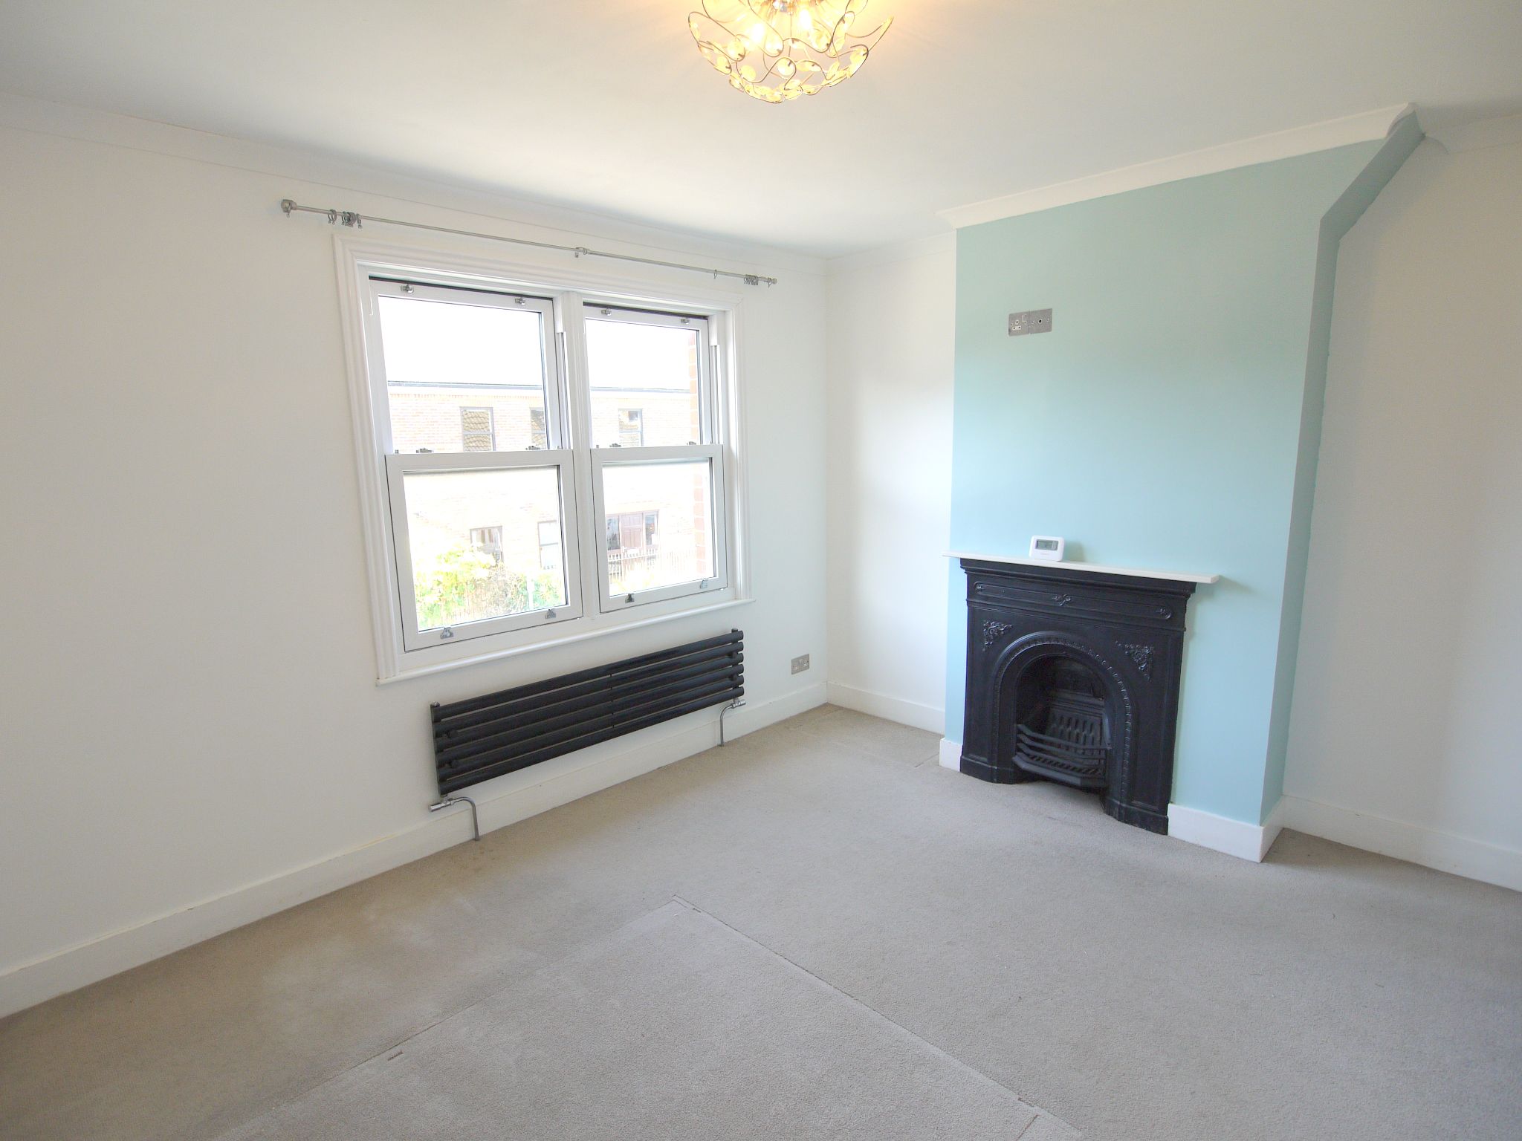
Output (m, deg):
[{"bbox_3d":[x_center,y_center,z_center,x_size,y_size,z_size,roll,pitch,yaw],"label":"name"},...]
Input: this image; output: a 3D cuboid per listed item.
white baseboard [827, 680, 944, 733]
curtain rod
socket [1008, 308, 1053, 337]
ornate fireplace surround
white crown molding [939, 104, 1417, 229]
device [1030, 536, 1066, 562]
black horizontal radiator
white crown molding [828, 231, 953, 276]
[{"bbox_3d":[0.724,0.753,4.252,0.920,0.135,0.018,8,13,42],"label":"white baseboard"},{"bbox_3d":[-0.692,-1.246,3.120,2.110,0.050,0.080,-11,14,-43],"label":"curtain rod"},{"bbox_3d":[1.062,-0.976,3.123,0.175,0.087,0.011,8,13,42],"label":"socket"},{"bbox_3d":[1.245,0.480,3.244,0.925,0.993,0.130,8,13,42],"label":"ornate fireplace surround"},{"bbox_3d":[1.300,-1.369,2.784,1.510,0.067,0.065,8,13,42],"label":"white crown molding"},{"bbox_3d":[1.140,-0.087,3.146,0.130,0.098,0.045,8,13,42],"label":"device"},{"bbox_3d":[-0.647,0.562,3.440,1.515,0.345,0.080,-11,14,-43],"label":"black horizontal radiator"},{"bbox_3d":[0.651,-1.537,3.831,0.920,0.067,0.065,8,13,42],"label":"white crown molding"}]

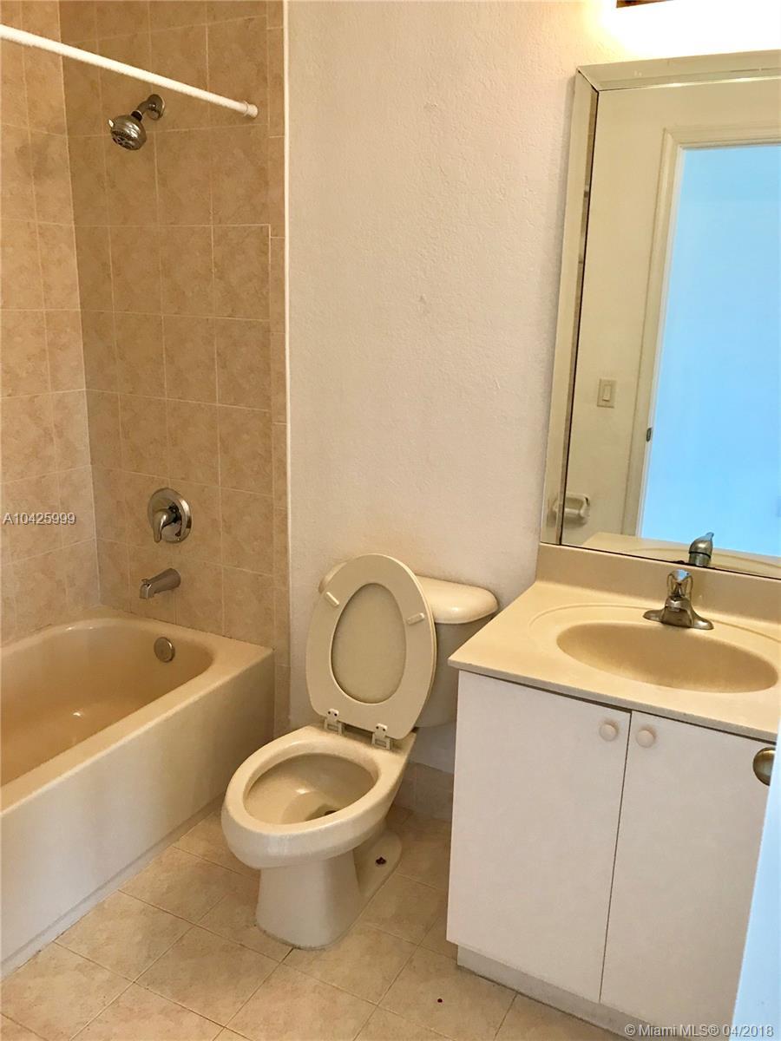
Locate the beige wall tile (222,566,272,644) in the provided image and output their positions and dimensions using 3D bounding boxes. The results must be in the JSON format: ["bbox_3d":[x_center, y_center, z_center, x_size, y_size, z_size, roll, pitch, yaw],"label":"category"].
[{"bbox_3d":[-0.455,0.283,2.711,0.200,0.252,0.010,9,17,26],"label":"beige wall tile"}]

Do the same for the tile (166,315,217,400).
[{"bbox_3d":[-0.610,-0.494,2.579,0.198,0.255,0.010,9,17,26],"label":"tile"}]

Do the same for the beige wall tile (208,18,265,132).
[{"bbox_3d":[-0.410,-1.207,2.279,0.201,0.257,0.010,9,17,26],"label":"beige wall tile"}]

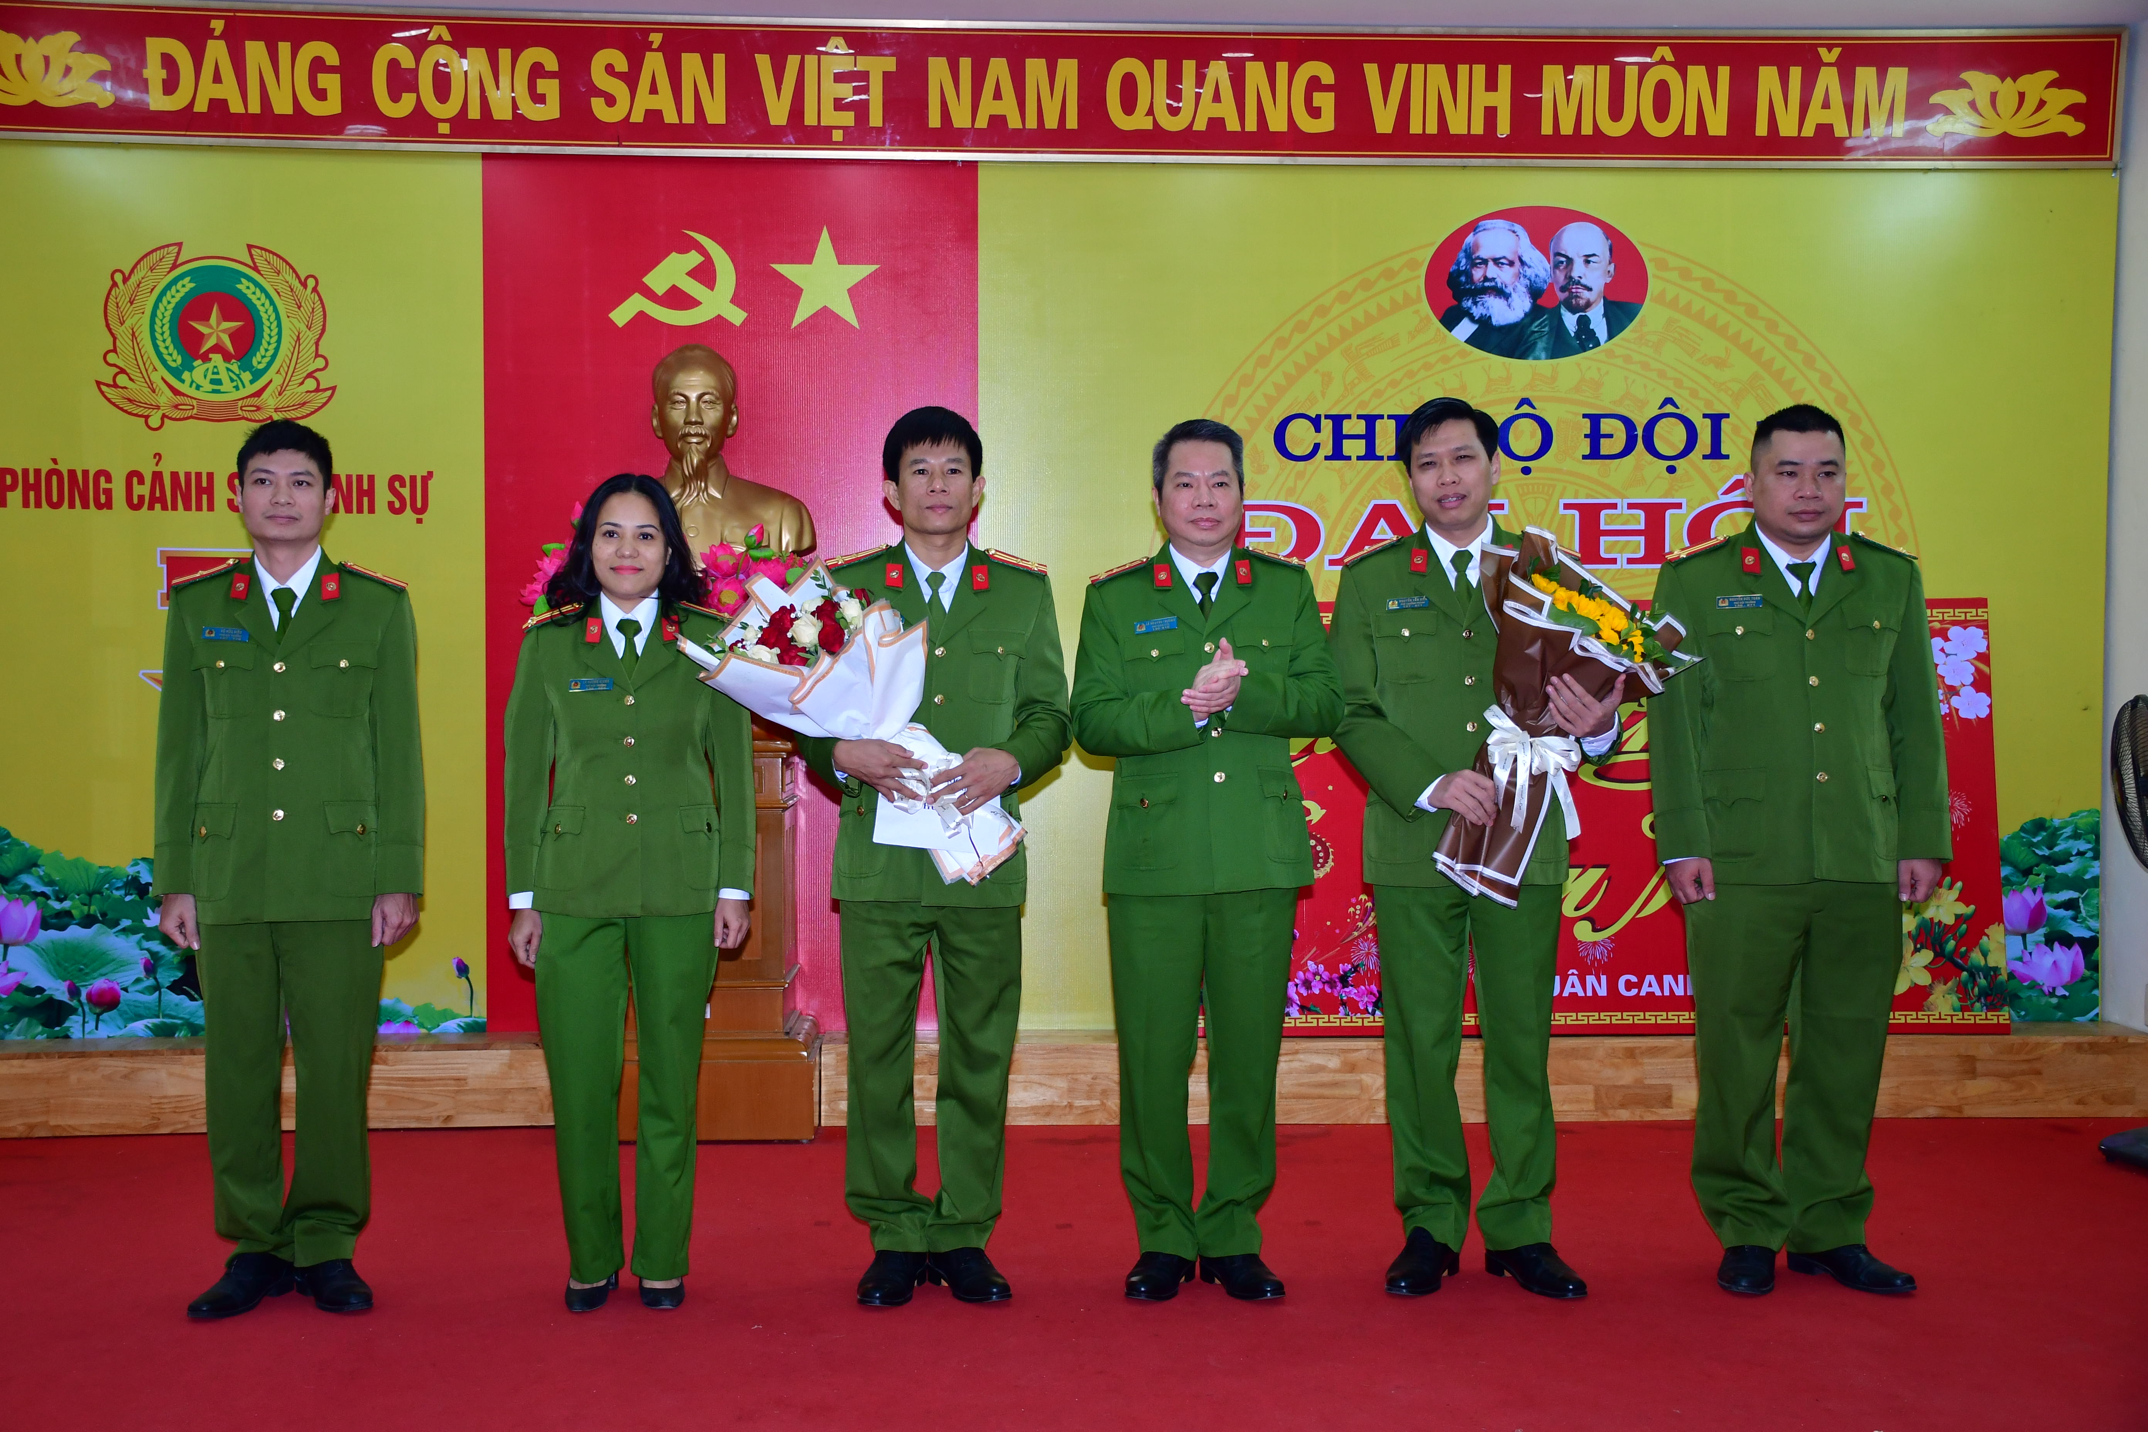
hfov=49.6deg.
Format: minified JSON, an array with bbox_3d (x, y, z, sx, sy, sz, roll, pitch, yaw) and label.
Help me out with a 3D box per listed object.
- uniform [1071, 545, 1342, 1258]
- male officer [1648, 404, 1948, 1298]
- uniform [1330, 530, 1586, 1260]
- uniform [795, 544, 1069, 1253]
[{"bbox_3d":[0.254,0.363,4.452,0.517,1.382,0.420,0,2,-7],"label":"uniform"},{"bbox_3d":[1.421,0.259,4.572,0.590,1.737,0.340,0,2,-5],"label":"male officer"},{"bbox_3d":[0.757,0.342,4.494,0.531,1.424,0.420,0,2,2],"label":"uniform"},{"bbox_3d":[-0.268,0.355,4.431,0.521,1.363,0.400,0,2,-6],"label":"uniform"}]

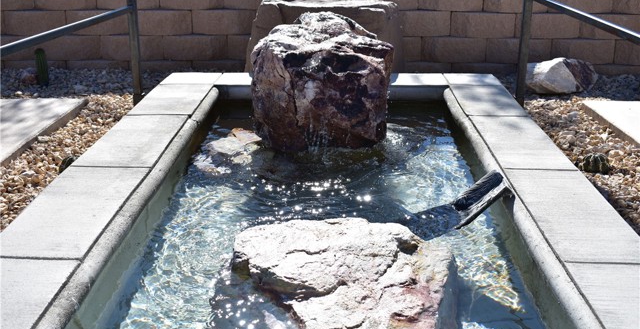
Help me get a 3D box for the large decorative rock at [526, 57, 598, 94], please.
[{"bbox_3d":[1.474,-0.528,4.231,0.427,0.204,0.281,1,20,2],"label":"large decorative rock"}]

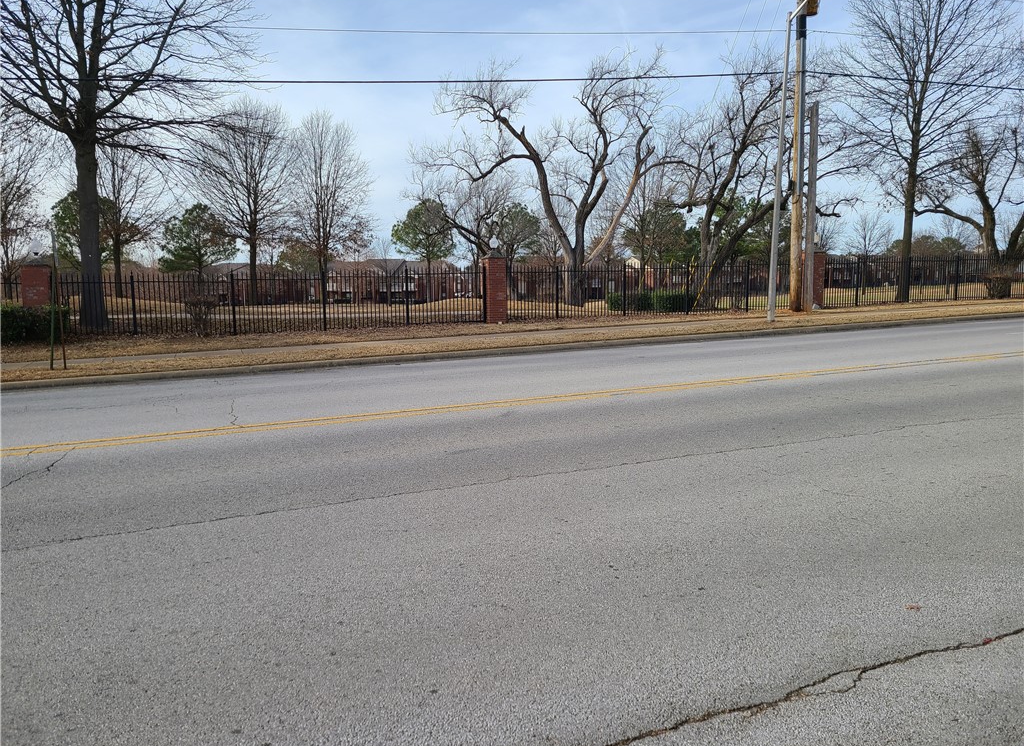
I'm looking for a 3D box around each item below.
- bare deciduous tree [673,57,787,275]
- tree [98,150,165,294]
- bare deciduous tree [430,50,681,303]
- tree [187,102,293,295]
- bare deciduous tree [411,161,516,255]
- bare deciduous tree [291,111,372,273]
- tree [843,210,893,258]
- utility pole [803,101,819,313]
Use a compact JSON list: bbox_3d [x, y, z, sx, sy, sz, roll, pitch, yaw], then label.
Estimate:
[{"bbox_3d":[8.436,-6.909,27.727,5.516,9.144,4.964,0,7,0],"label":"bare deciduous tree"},{"bbox_3d":[-20.409,-7.921,40.508,4.424,7.855,4.203,0,7,0],"label":"tree"},{"bbox_3d":[1.695,-7.701,30.672,10.050,10.028,8.542,0,7,0],"label":"bare deciduous tree"},{"bbox_3d":[-14.905,-9.412,42.302,5.775,11.141,5.486,0,7,0],"label":"tree"},{"bbox_3d":[-2.260,-7.248,39.061,5.993,7.002,5.394,0,7,0],"label":"bare deciduous tree"},{"bbox_3d":[-10.171,-9.279,43.337,4.733,10.575,4.497,0,7,0],"label":"bare deciduous tree"},{"bbox_3d":[18.469,-6.189,39.734,2.583,4.247,2.454,0,7,0],"label":"tree"},{"bbox_3d":[9.159,-5.014,23.513,0.280,6.347,0.280,0,7,0],"label":"utility pole"}]

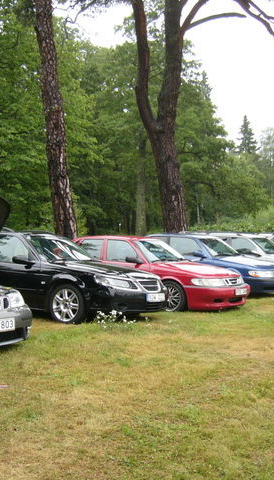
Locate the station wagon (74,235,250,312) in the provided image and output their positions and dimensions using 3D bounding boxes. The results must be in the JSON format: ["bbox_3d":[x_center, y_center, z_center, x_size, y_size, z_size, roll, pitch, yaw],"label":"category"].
[{"bbox_3d":[-0.103,0.613,12.427,4.630,1.430,1.710,-1,0,33],"label":"station wagon"}]

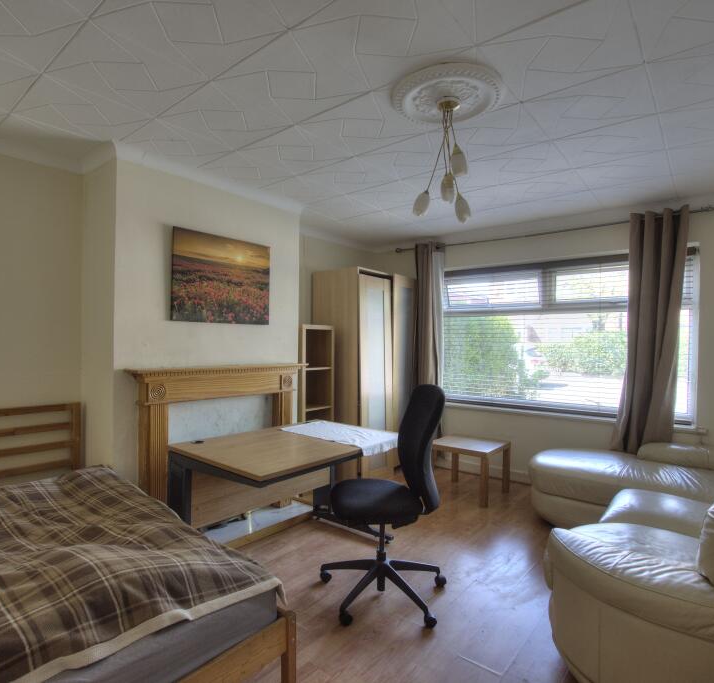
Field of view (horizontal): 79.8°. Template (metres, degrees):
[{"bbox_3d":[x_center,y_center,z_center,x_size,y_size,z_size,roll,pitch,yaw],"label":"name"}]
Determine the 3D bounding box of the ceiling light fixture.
[{"bbox_3d":[0.395,-0.804,1.893,0.485,0.600,0.485,1,0,0],"label":"ceiling light fixture"}]

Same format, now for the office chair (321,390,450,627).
[{"bbox_3d":[0.157,0.769,2.254,0.670,1.105,0.660,1,0,-12],"label":"office chair"}]

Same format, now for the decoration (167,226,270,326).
[{"bbox_3d":[-0.936,-0.429,3.021,0.030,0.602,0.770,1,0,41],"label":"decoration"}]

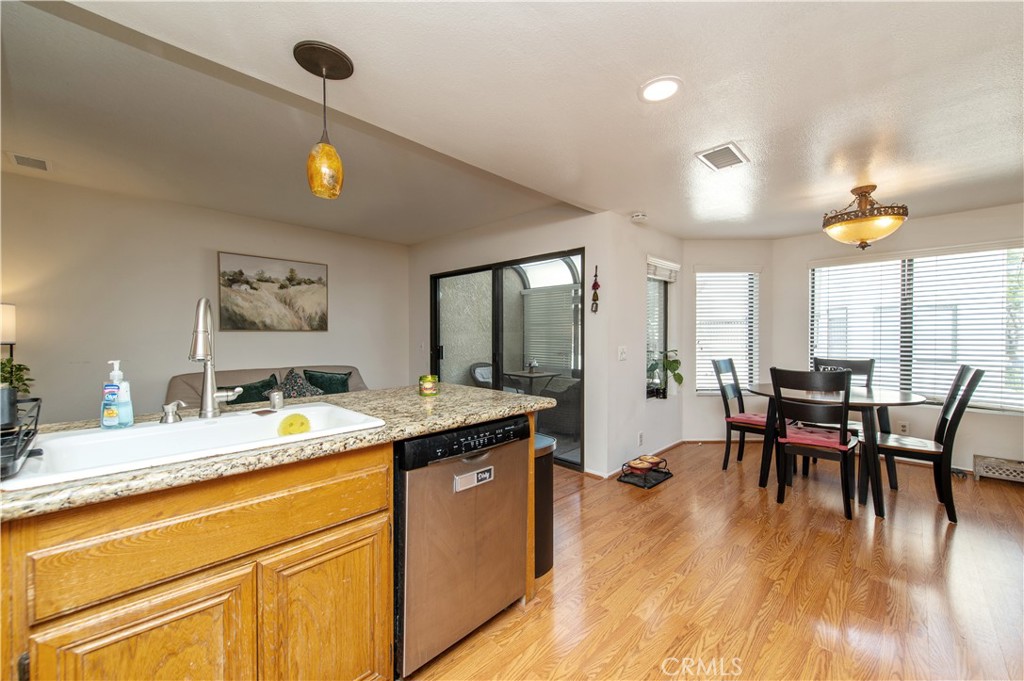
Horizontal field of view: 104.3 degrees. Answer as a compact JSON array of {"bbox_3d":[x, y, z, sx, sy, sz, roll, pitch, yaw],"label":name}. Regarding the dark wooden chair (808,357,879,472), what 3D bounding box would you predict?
[{"bbox_3d":[2.893,0.681,3.515,0.450,0.990,0.595,0,1,45],"label":"dark wooden chair"}]

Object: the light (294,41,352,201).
[{"bbox_3d":[-0.722,-0.815,1.524,0.200,0.535,0.200,0,1,45],"label":"light"}]

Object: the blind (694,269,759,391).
[{"bbox_3d":[2.454,-0.091,4.520,0.750,1.385,0.060,0,0,0],"label":"blind"}]

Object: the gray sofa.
[{"bbox_3d":[-2.226,0.737,4.082,0.900,0.860,2.080,0,1,45],"label":"gray sofa"}]

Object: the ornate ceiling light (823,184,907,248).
[{"bbox_3d":[2.552,-0.877,2.873,0.465,0.445,0.465,0,1,45],"label":"ornate ceiling light"}]

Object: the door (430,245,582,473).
[{"bbox_3d":[-0.187,0.162,4.420,2.415,2.010,0.110,0,1,45],"label":"door"}]

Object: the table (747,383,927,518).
[{"bbox_3d":[2.563,0.800,3.238,1.150,0.757,1.220,0,1,45],"label":"table"}]

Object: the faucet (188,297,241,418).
[{"bbox_3d":[-1.012,0.066,1.373,0.135,0.415,0.280,0,1,-31],"label":"faucet"}]

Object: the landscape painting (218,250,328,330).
[{"bbox_3d":[-2.574,-0.505,4.394,0.040,0.815,1.080,0,1,45],"label":"landscape painting"}]

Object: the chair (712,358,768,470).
[{"bbox_3d":[2.192,0.680,3.584,0.450,0.990,0.595,0,1,-42],"label":"chair"}]

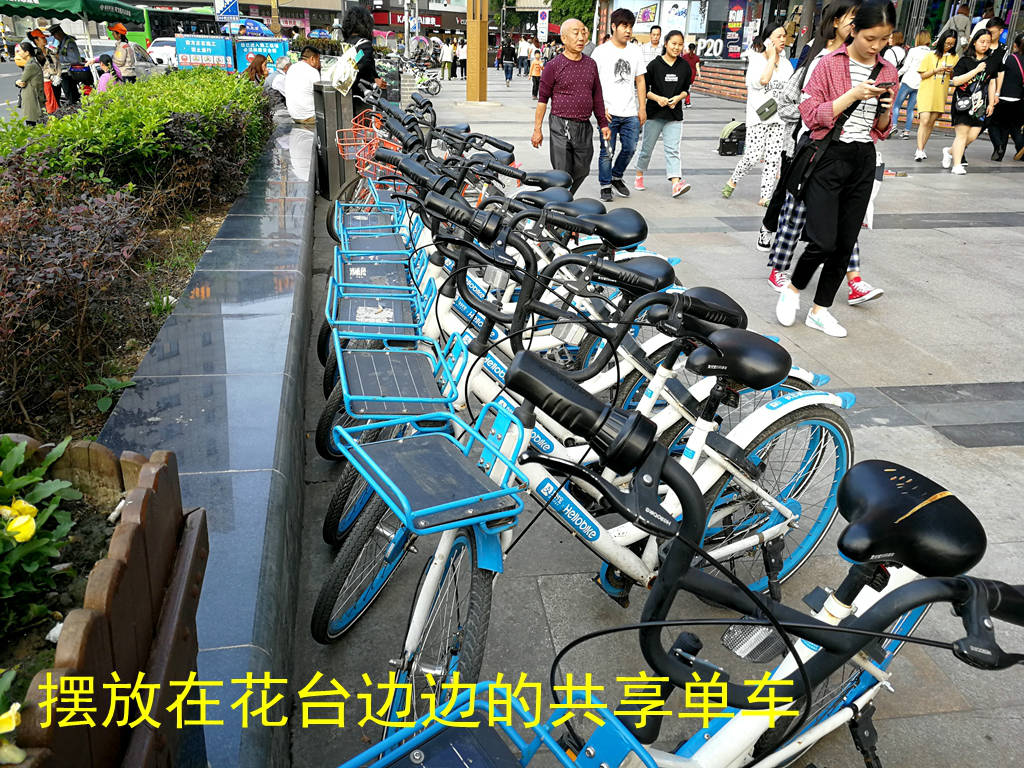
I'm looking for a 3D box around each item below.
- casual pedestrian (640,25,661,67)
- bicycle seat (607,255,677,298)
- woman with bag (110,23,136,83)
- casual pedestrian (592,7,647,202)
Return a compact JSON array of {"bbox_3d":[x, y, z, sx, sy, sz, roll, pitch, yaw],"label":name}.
[{"bbox_3d":[2.157,-4.452,12.086,0.500,1.730,0.360,3,23,2],"label":"casual pedestrian"},{"bbox_3d":[0.354,-0.312,2.320,0.265,0.105,0.185,-4,23,-13],"label":"bicycle seat"},{"bbox_3d":[-6.939,-5.584,14.377,0.400,1.650,0.480,11,25,23],"label":"woman with bag"},{"bbox_3d":[1.071,-2.724,7.875,0.530,1.750,0.400,-3,23,-11],"label":"casual pedestrian"}]

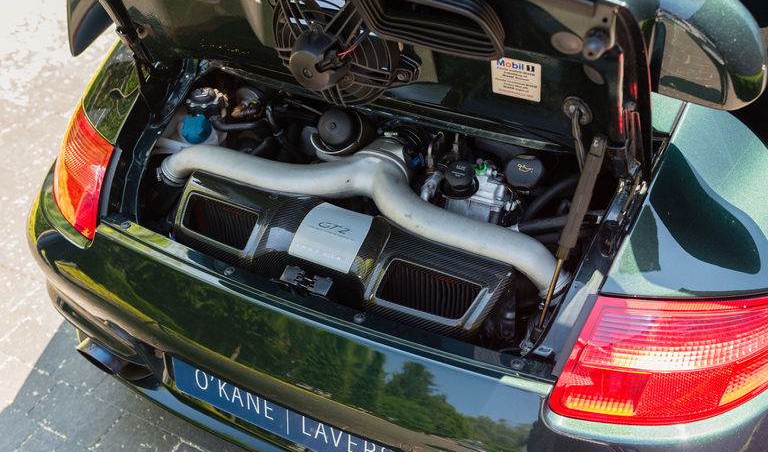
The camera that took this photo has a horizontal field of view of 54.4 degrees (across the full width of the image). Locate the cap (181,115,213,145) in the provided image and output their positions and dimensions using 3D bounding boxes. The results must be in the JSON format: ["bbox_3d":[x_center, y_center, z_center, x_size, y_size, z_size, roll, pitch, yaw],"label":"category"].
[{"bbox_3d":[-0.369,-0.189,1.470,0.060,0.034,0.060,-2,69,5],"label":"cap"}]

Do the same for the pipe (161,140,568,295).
[{"bbox_3d":[-0.028,-0.081,1.355,0.810,0.120,0.230,17,43,22],"label":"pipe"}]

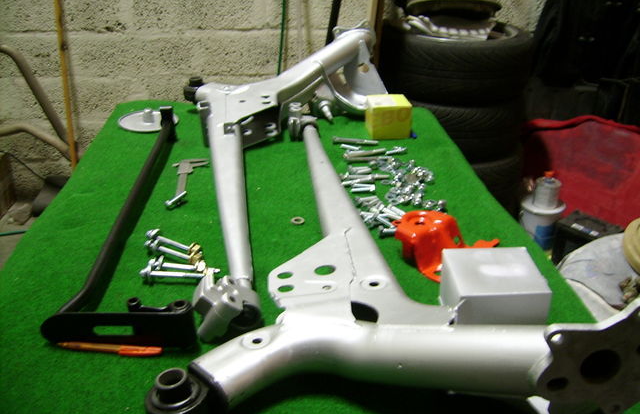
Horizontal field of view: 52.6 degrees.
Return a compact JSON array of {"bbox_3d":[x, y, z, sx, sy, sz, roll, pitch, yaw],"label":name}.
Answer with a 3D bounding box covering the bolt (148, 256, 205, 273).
[{"bbox_3d":[-0.241,0.098,1.099,0.101,0.023,0.023,3,29,7],"label":"bolt"}]

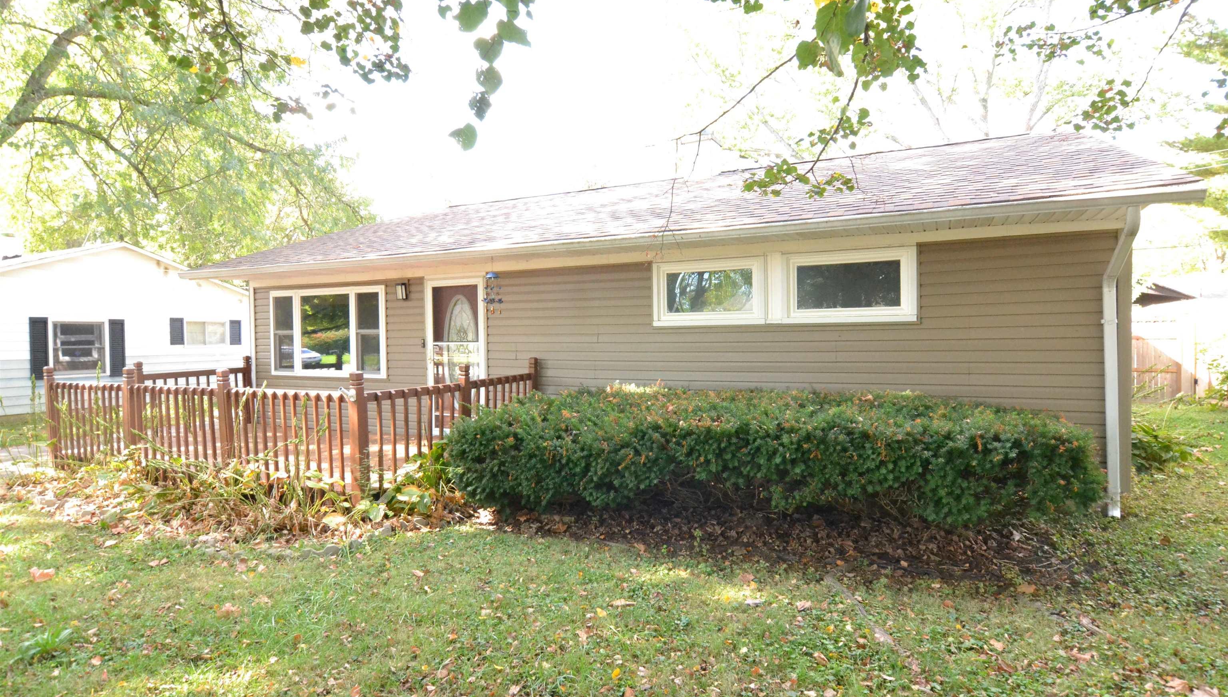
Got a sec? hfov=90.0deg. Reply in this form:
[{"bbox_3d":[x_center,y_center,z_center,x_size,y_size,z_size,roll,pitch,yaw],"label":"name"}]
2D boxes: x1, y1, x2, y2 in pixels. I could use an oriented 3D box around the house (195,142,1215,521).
[{"bbox_3d":[0.375,-0.745,10.891,12.780,4.220,7.700,0,2,24],"label":"house"}]

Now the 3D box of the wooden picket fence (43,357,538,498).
[{"bbox_3d":[-4.148,0.761,7.880,5.750,1.190,3.020,0,2,24],"label":"wooden picket fence"}]

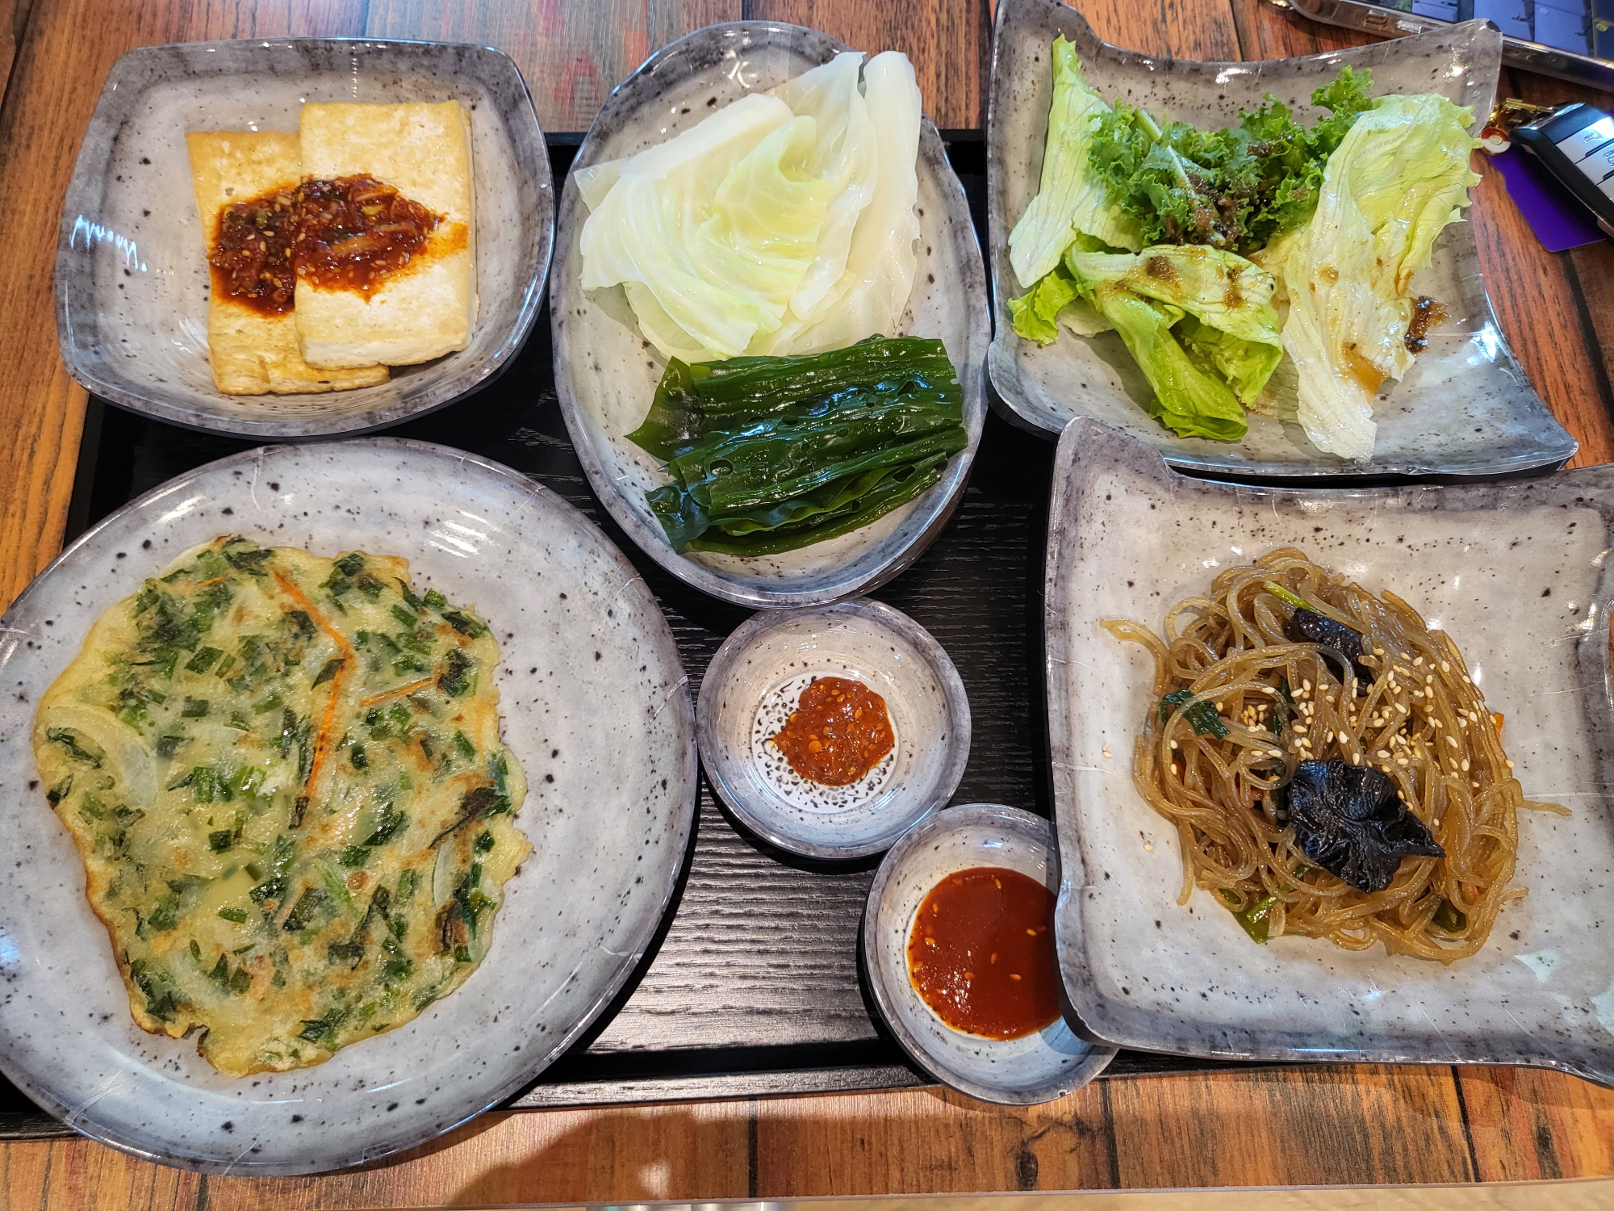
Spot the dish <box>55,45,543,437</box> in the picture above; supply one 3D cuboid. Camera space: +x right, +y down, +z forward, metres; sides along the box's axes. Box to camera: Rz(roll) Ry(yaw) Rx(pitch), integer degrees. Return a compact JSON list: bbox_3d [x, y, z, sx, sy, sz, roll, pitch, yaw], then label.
[{"bbox_3d":[-0.177,-0.130,0.446,0.171,0.045,0.173,0,69,-3],"label":"dish"}]

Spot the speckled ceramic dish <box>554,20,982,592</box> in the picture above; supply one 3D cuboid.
[{"bbox_3d":[-0.013,-0.106,0.446,0.153,0.044,0.243,-1,69,-3],"label":"speckled ceramic dish"}]

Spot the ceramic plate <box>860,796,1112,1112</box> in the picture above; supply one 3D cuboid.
[{"bbox_3d":[0.059,0.107,0.376,0.087,0.027,0.087,1,69,-3],"label":"ceramic plate"}]

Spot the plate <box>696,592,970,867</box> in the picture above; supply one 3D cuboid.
[{"bbox_3d":[0.008,0.041,0.399,0.087,0.027,0.087,1,69,-3],"label":"plate"}]

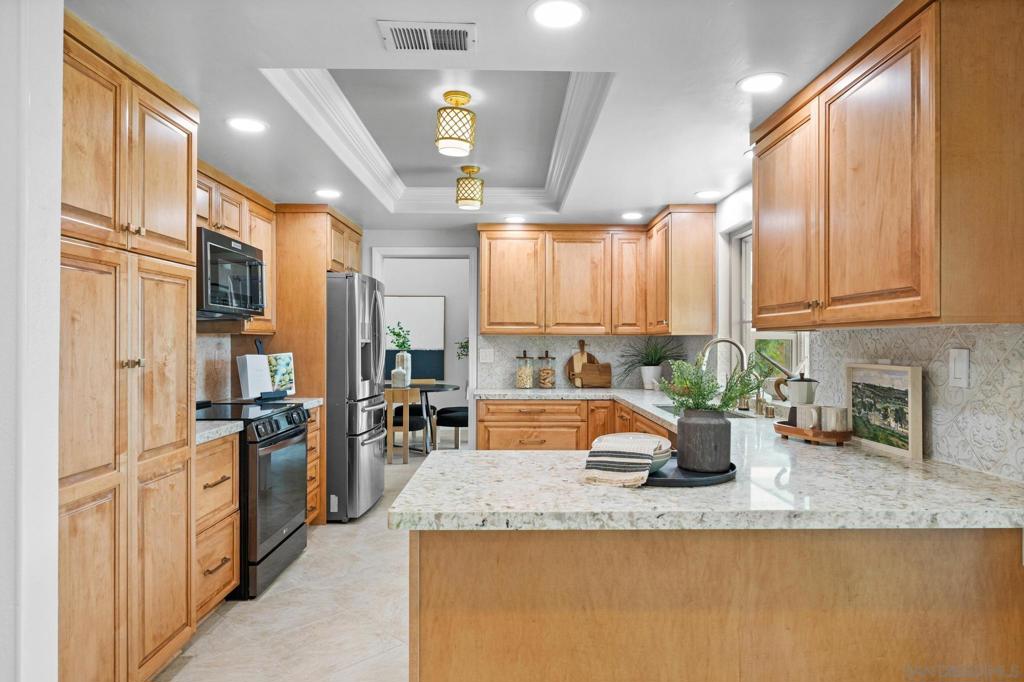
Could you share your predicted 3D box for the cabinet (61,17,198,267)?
[{"bbox_3d":[-1.646,-0.650,2.091,0.630,0.670,0.890,0,0,0],"label":"cabinet"}]

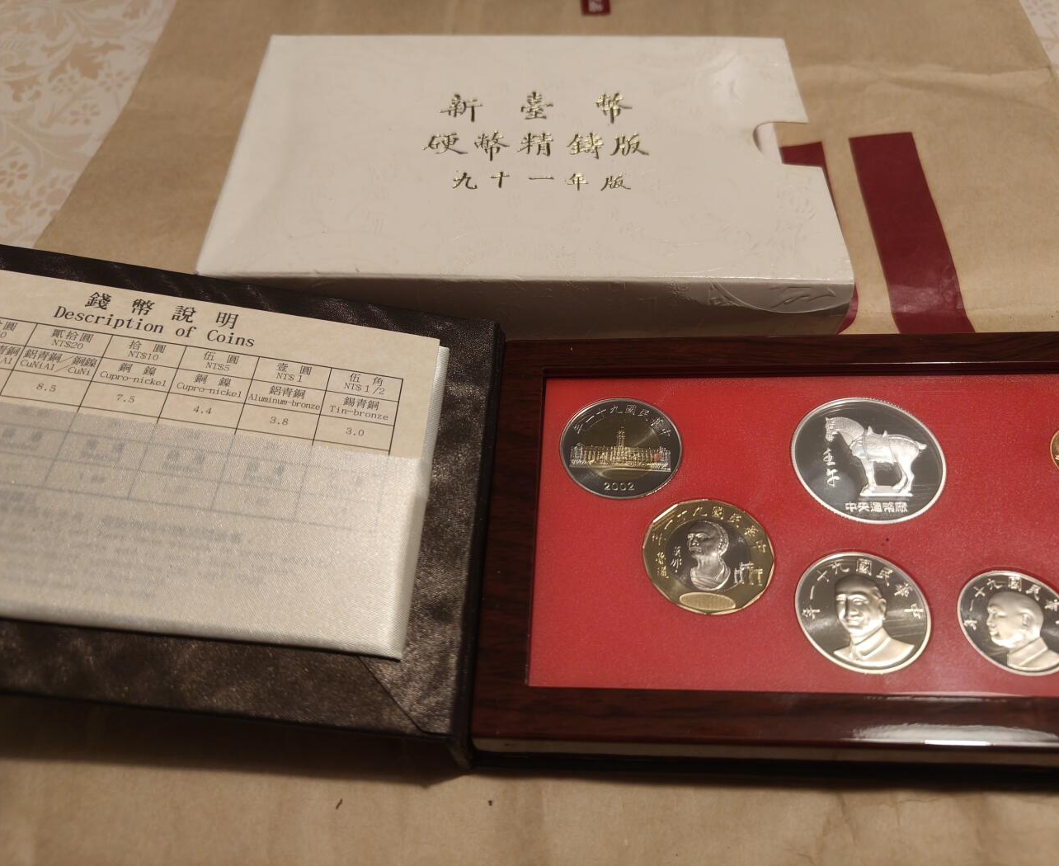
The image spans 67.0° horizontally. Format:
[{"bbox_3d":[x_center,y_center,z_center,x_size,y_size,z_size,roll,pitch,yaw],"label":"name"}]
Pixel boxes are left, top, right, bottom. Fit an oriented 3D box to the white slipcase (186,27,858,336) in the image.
[{"bbox_3d":[-0.001,-0.075,0.234,0.161,0.024,0.103,0,57,0],"label":"white slipcase"}]

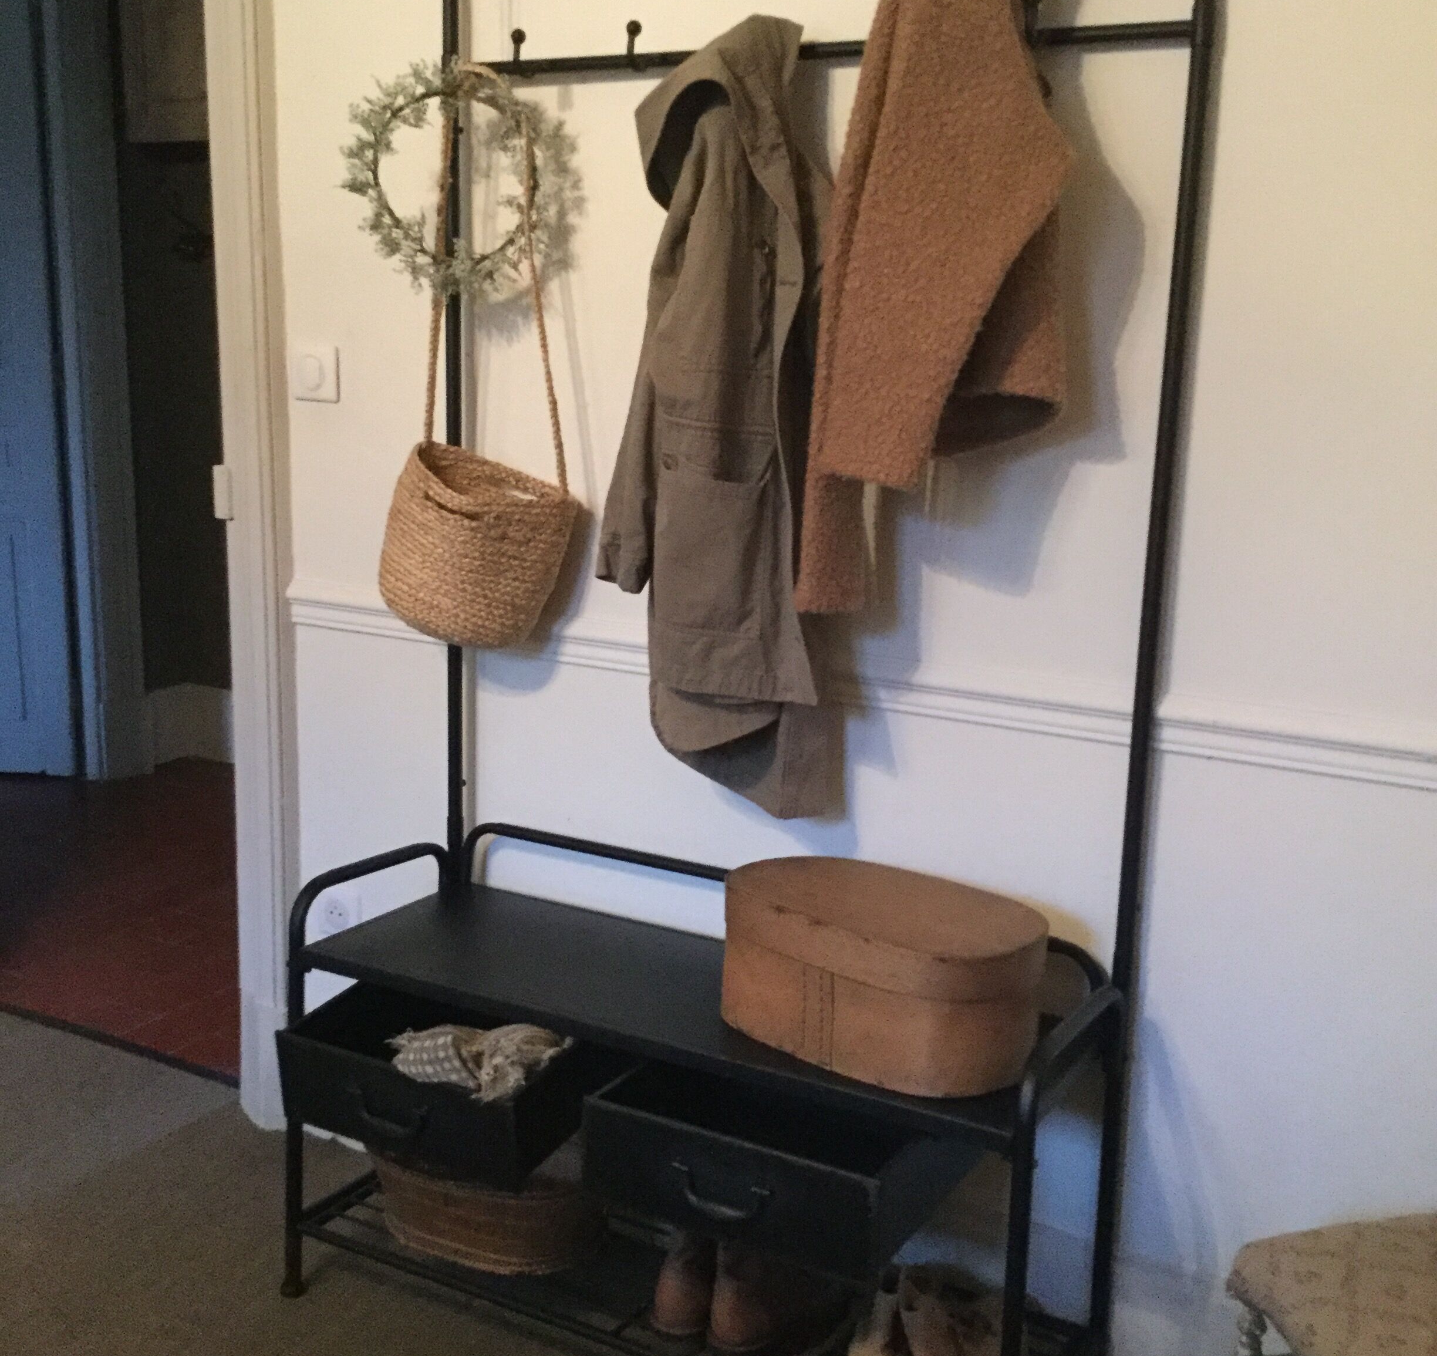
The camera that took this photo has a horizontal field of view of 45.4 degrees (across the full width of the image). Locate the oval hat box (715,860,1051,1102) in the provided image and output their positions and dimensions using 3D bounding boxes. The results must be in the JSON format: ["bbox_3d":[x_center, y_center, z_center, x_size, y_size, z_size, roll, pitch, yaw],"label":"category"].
[{"bbox_3d":[0.185,0.336,1.987,0.398,0.163,0.242,12,15,42],"label":"oval hat box"}]

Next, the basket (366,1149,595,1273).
[{"bbox_3d":[-0.306,0.684,2.280,0.330,0.115,0.185,6,12,23],"label":"basket"}]

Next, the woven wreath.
[{"bbox_3d":[-0.347,-0.654,2.264,0.330,0.310,0.080,6,12,21],"label":"woven wreath"}]

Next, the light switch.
[{"bbox_3d":[-0.600,-0.453,2.549,0.090,0.082,0.012,8,13,29],"label":"light switch"}]

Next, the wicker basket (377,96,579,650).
[{"bbox_3d":[-0.322,-0.407,2.256,0.275,0.745,0.190,8,13,29],"label":"wicker basket"}]

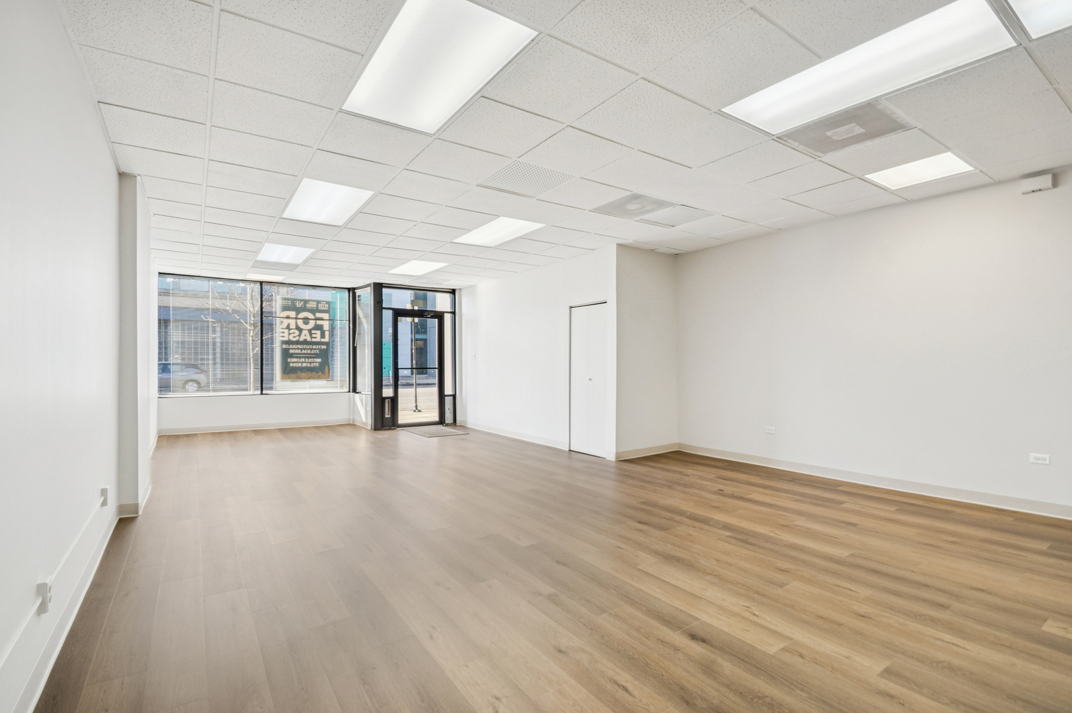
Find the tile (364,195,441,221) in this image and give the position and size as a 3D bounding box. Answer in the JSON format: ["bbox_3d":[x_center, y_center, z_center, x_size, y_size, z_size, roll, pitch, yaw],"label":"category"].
[{"bbox_3d":[-1.291,-1.419,4.251,0.600,0.020,0.600,-1,1,-35],"label":"tile"}]

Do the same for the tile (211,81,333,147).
[{"bbox_3d":[-1.681,-1.518,2.834,0.600,0.022,0.600,0,-1,-34],"label":"tile"}]

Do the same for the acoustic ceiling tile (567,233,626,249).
[{"bbox_3d":[0.777,-1.470,5.761,0.600,0.022,0.600,0,-1,-34],"label":"acoustic ceiling tile"}]

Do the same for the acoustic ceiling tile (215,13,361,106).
[{"bbox_3d":[-1.296,-1.516,2.325,0.606,0.022,0.595,0,-2,-35],"label":"acoustic ceiling tile"}]

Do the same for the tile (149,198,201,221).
[{"bbox_3d":[-3.550,-1.449,4.424,0.394,0.022,0.595,0,-2,-35],"label":"tile"}]

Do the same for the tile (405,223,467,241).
[{"bbox_3d":[-1.174,-1.462,5.206,0.600,0.025,0.600,0,-1,-35],"label":"tile"}]

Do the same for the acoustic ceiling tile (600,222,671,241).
[{"bbox_3d":[1.144,-1.479,5.234,0.600,0.025,0.600,0,-1,-35],"label":"acoustic ceiling tile"}]

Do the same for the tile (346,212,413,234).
[{"bbox_3d":[-1.656,-1.418,4.749,0.600,0.020,0.600,-1,1,-35],"label":"tile"}]

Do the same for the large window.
[{"bbox_3d":[-5.170,-0.345,8.400,3.050,2.140,0.100,0,-1,-30],"label":"large window"}]

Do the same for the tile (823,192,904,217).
[{"bbox_3d":[3.205,-1.504,4.421,0.424,0.022,0.595,0,-2,-35],"label":"tile"}]

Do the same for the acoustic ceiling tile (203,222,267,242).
[{"bbox_3d":[-3.526,-1.459,5.245,0.600,0.022,0.600,0,-1,-34],"label":"acoustic ceiling tile"}]

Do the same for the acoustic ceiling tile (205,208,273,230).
[{"bbox_3d":[-3.116,-1.446,4.694,0.606,0.022,0.595,0,-2,-35],"label":"acoustic ceiling tile"}]

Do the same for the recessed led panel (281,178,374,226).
[{"bbox_3d":[-2.043,-1.479,4.311,0.606,0.060,1.189,0,-2,-35],"label":"recessed led panel"}]

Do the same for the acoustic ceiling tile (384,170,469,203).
[{"bbox_3d":[-0.965,-1.488,3.918,0.600,0.025,0.600,0,-1,-35],"label":"acoustic ceiling tile"}]

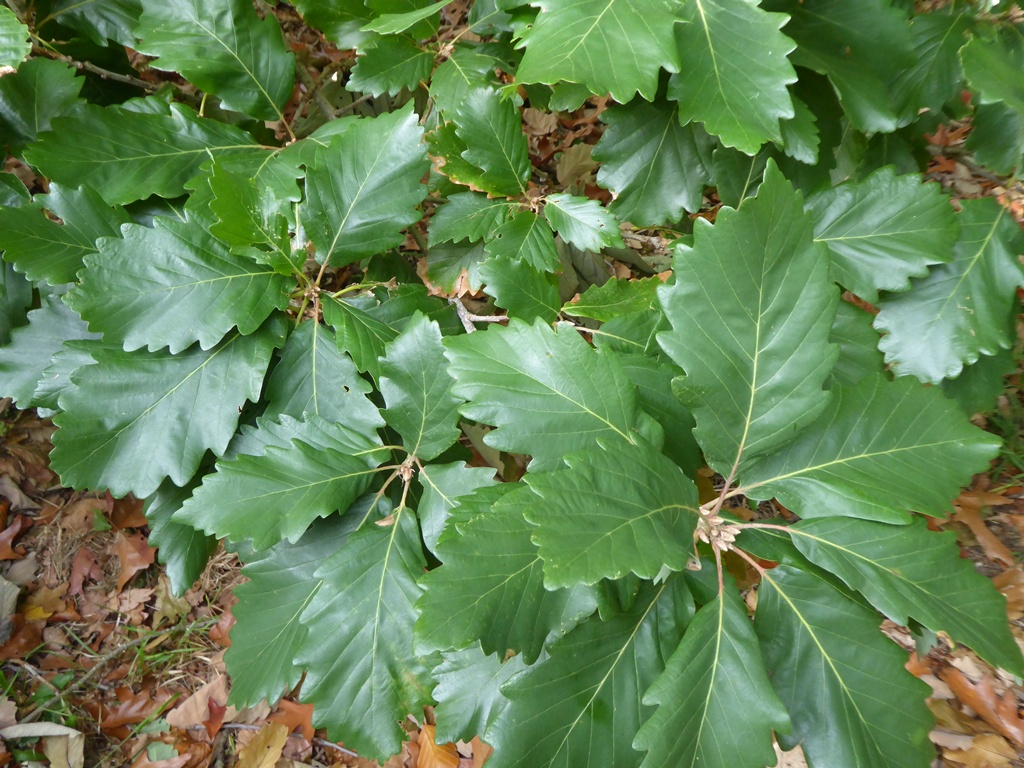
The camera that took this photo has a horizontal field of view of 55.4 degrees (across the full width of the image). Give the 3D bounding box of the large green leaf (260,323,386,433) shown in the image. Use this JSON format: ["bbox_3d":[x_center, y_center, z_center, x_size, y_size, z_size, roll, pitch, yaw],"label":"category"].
[{"bbox_3d":[-0.174,0.000,0.880,0.115,0.030,0.125,-6,71,-2],"label":"large green leaf"}]

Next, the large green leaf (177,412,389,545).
[{"bbox_3d":[-0.188,0.081,0.780,0.172,0.030,0.090,-13,68,7],"label":"large green leaf"}]

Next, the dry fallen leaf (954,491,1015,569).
[{"bbox_3d":[0.582,0.177,1.201,0.055,0.025,0.107,-20,57,-14],"label":"dry fallen leaf"}]

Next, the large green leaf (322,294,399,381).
[{"bbox_3d":[-0.135,-0.050,0.890,0.091,0.025,0.060,39,73,0],"label":"large green leaf"}]

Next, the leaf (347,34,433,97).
[{"bbox_3d":[-0.148,-0.384,1.190,0.114,0.025,0.070,-25,70,-10],"label":"leaf"}]

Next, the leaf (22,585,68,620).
[{"bbox_3d":[-0.516,0.241,1.081,0.048,0.015,0.042,-12,54,-9],"label":"leaf"}]

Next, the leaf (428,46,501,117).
[{"bbox_3d":[-0.057,-0.345,1.120,0.086,0.025,0.120,-20,62,-11],"label":"leaf"}]

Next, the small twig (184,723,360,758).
[{"bbox_3d":[-0.248,0.367,1.012,0.188,0.012,0.018,8,53,6],"label":"small twig"}]

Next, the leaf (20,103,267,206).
[{"bbox_3d":[-0.360,-0.227,0.950,0.240,0.035,0.105,-1,68,5],"label":"leaf"}]

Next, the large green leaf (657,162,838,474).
[{"bbox_3d":[0.154,-0.049,0.633,0.114,0.040,0.228,10,68,4],"label":"large green leaf"}]

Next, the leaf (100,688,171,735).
[{"bbox_3d":[-0.397,0.344,1.031,0.071,0.022,0.050,-15,55,-11],"label":"leaf"}]

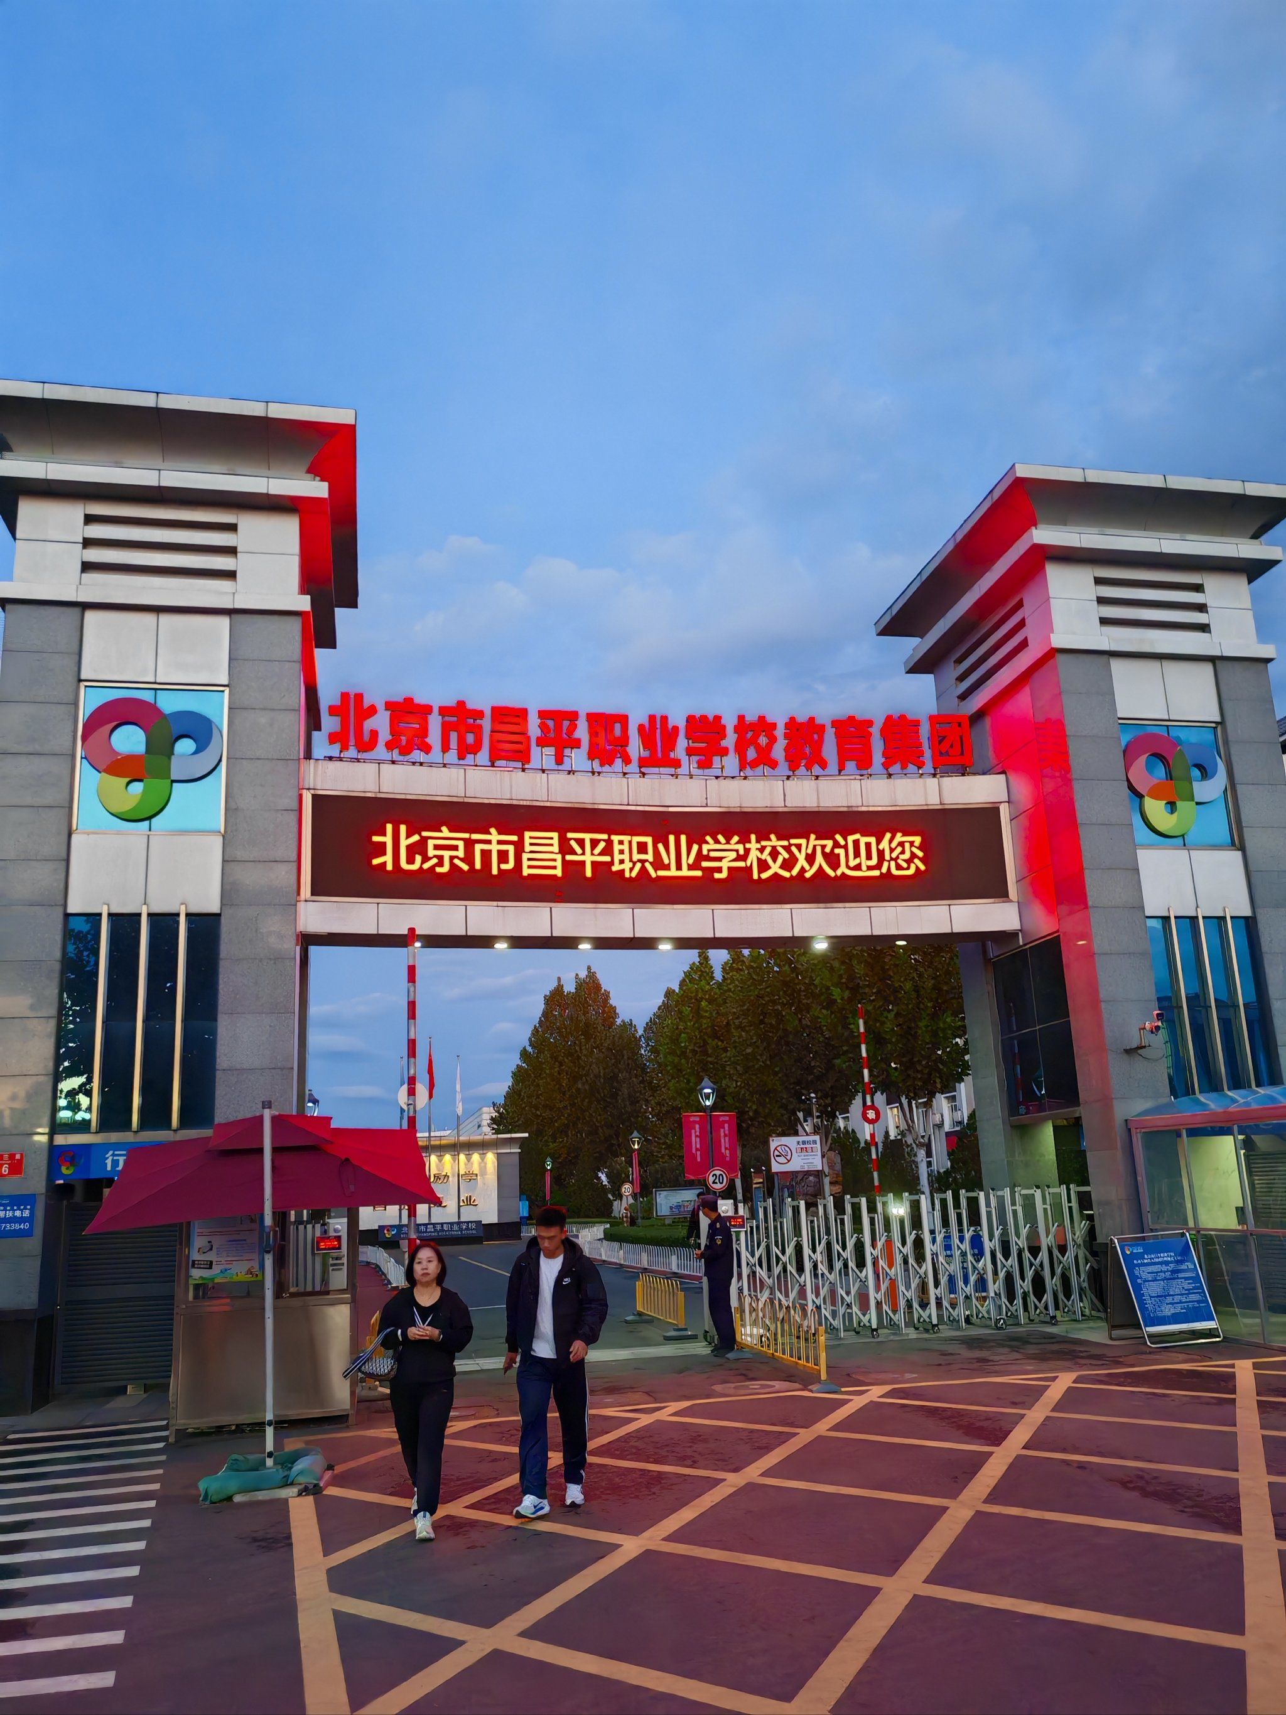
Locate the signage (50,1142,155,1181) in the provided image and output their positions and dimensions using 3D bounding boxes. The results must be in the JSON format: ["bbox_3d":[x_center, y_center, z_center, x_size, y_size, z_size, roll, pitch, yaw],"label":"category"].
[{"bbox_3d":[-5.276,3.117,13.817,1.520,0.380,0.080,0,-14,-12],"label":"signage"}]

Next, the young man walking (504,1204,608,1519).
[{"bbox_3d":[-0.555,3.042,8.201,0.570,1.762,0.450,-5,-14,9],"label":"young man walking"}]

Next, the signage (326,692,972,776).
[{"bbox_3d":[0.298,-1.630,18.496,9.030,0.860,0.500,1,-15,-12],"label":"signage"}]

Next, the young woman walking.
[{"bbox_3d":[-1.287,3.083,7.883,0.530,1.594,0.500,-3,-14,2],"label":"young woman walking"}]

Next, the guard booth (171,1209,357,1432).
[{"bbox_3d":[-3.465,3.917,12.268,1.530,2.340,1.500,2,-15,-18],"label":"guard booth"}]

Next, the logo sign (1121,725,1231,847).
[{"bbox_3d":[7.002,-0.963,17.480,1.470,1.640,0.120,1,-15,-12],"label":"logo sign"}]

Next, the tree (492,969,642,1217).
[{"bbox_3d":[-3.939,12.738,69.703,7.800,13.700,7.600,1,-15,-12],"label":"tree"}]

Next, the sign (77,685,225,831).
[{"bbox_3d":[-5.459,-1.097,14.882,1.580,1.680,0.140,0,-14,-12],"label":"sign"}]

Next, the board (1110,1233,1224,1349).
[{"bbox_3d":[5.700,4.750,14.807,0.950,1.130,0.670,2,-15,-18],"label":"board"}]

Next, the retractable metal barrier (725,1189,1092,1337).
[{"bbox_3d":[3.588,5.330,17.635,4.950,1.720,0.600,1,-15,-12],"label":"retractable metal barrier"}]

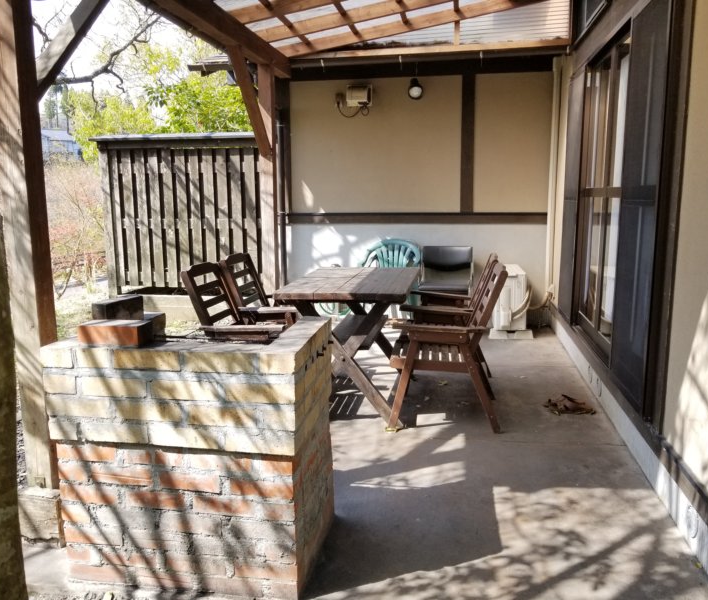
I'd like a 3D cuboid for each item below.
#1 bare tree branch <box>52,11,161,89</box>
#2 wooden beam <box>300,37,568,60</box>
[{"bbox_3d":[-3.180,-3.218,7.720,1.300,0.900,0.500,-4,10,-21],"label":"bare tree branch"},{"bbox_3d":[0.649,-2.256,5.436,2.463,0.070,0.060,1,9,11],"label":"wooden beam"}]

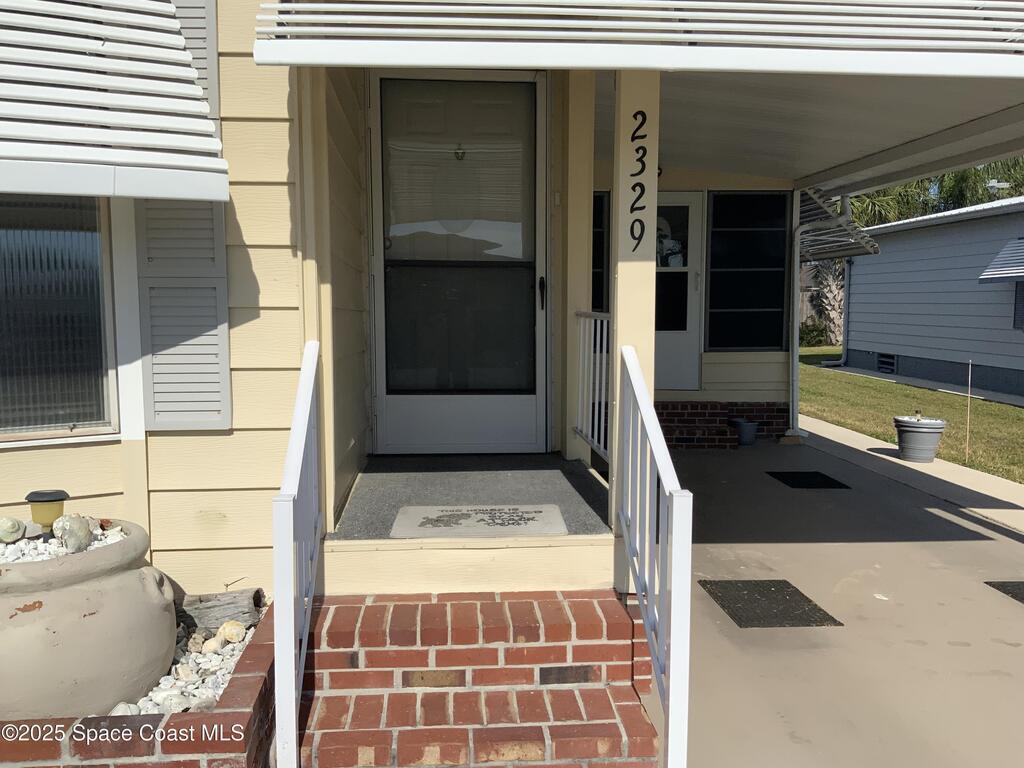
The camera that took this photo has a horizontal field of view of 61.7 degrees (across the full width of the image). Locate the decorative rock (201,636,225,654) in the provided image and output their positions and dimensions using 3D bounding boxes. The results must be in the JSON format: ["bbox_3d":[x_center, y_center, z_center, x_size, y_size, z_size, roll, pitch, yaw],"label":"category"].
[{"bbox_3d":[-0.897,0.785,2.574,0.067,0.044,0.056,0,6,-4],"label":"decorative rock"}]

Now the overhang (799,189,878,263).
[{"bbox_3d":[3.356,-1.799,9.818,0.920,0.720,1.600,0,6,-4],"label":"overhang"}]

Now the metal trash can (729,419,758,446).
[{"bbox_3d":[2.401,0.502,8.879,0.297,0.255,0.297,0,6,0],"label":"metal trash can"}]

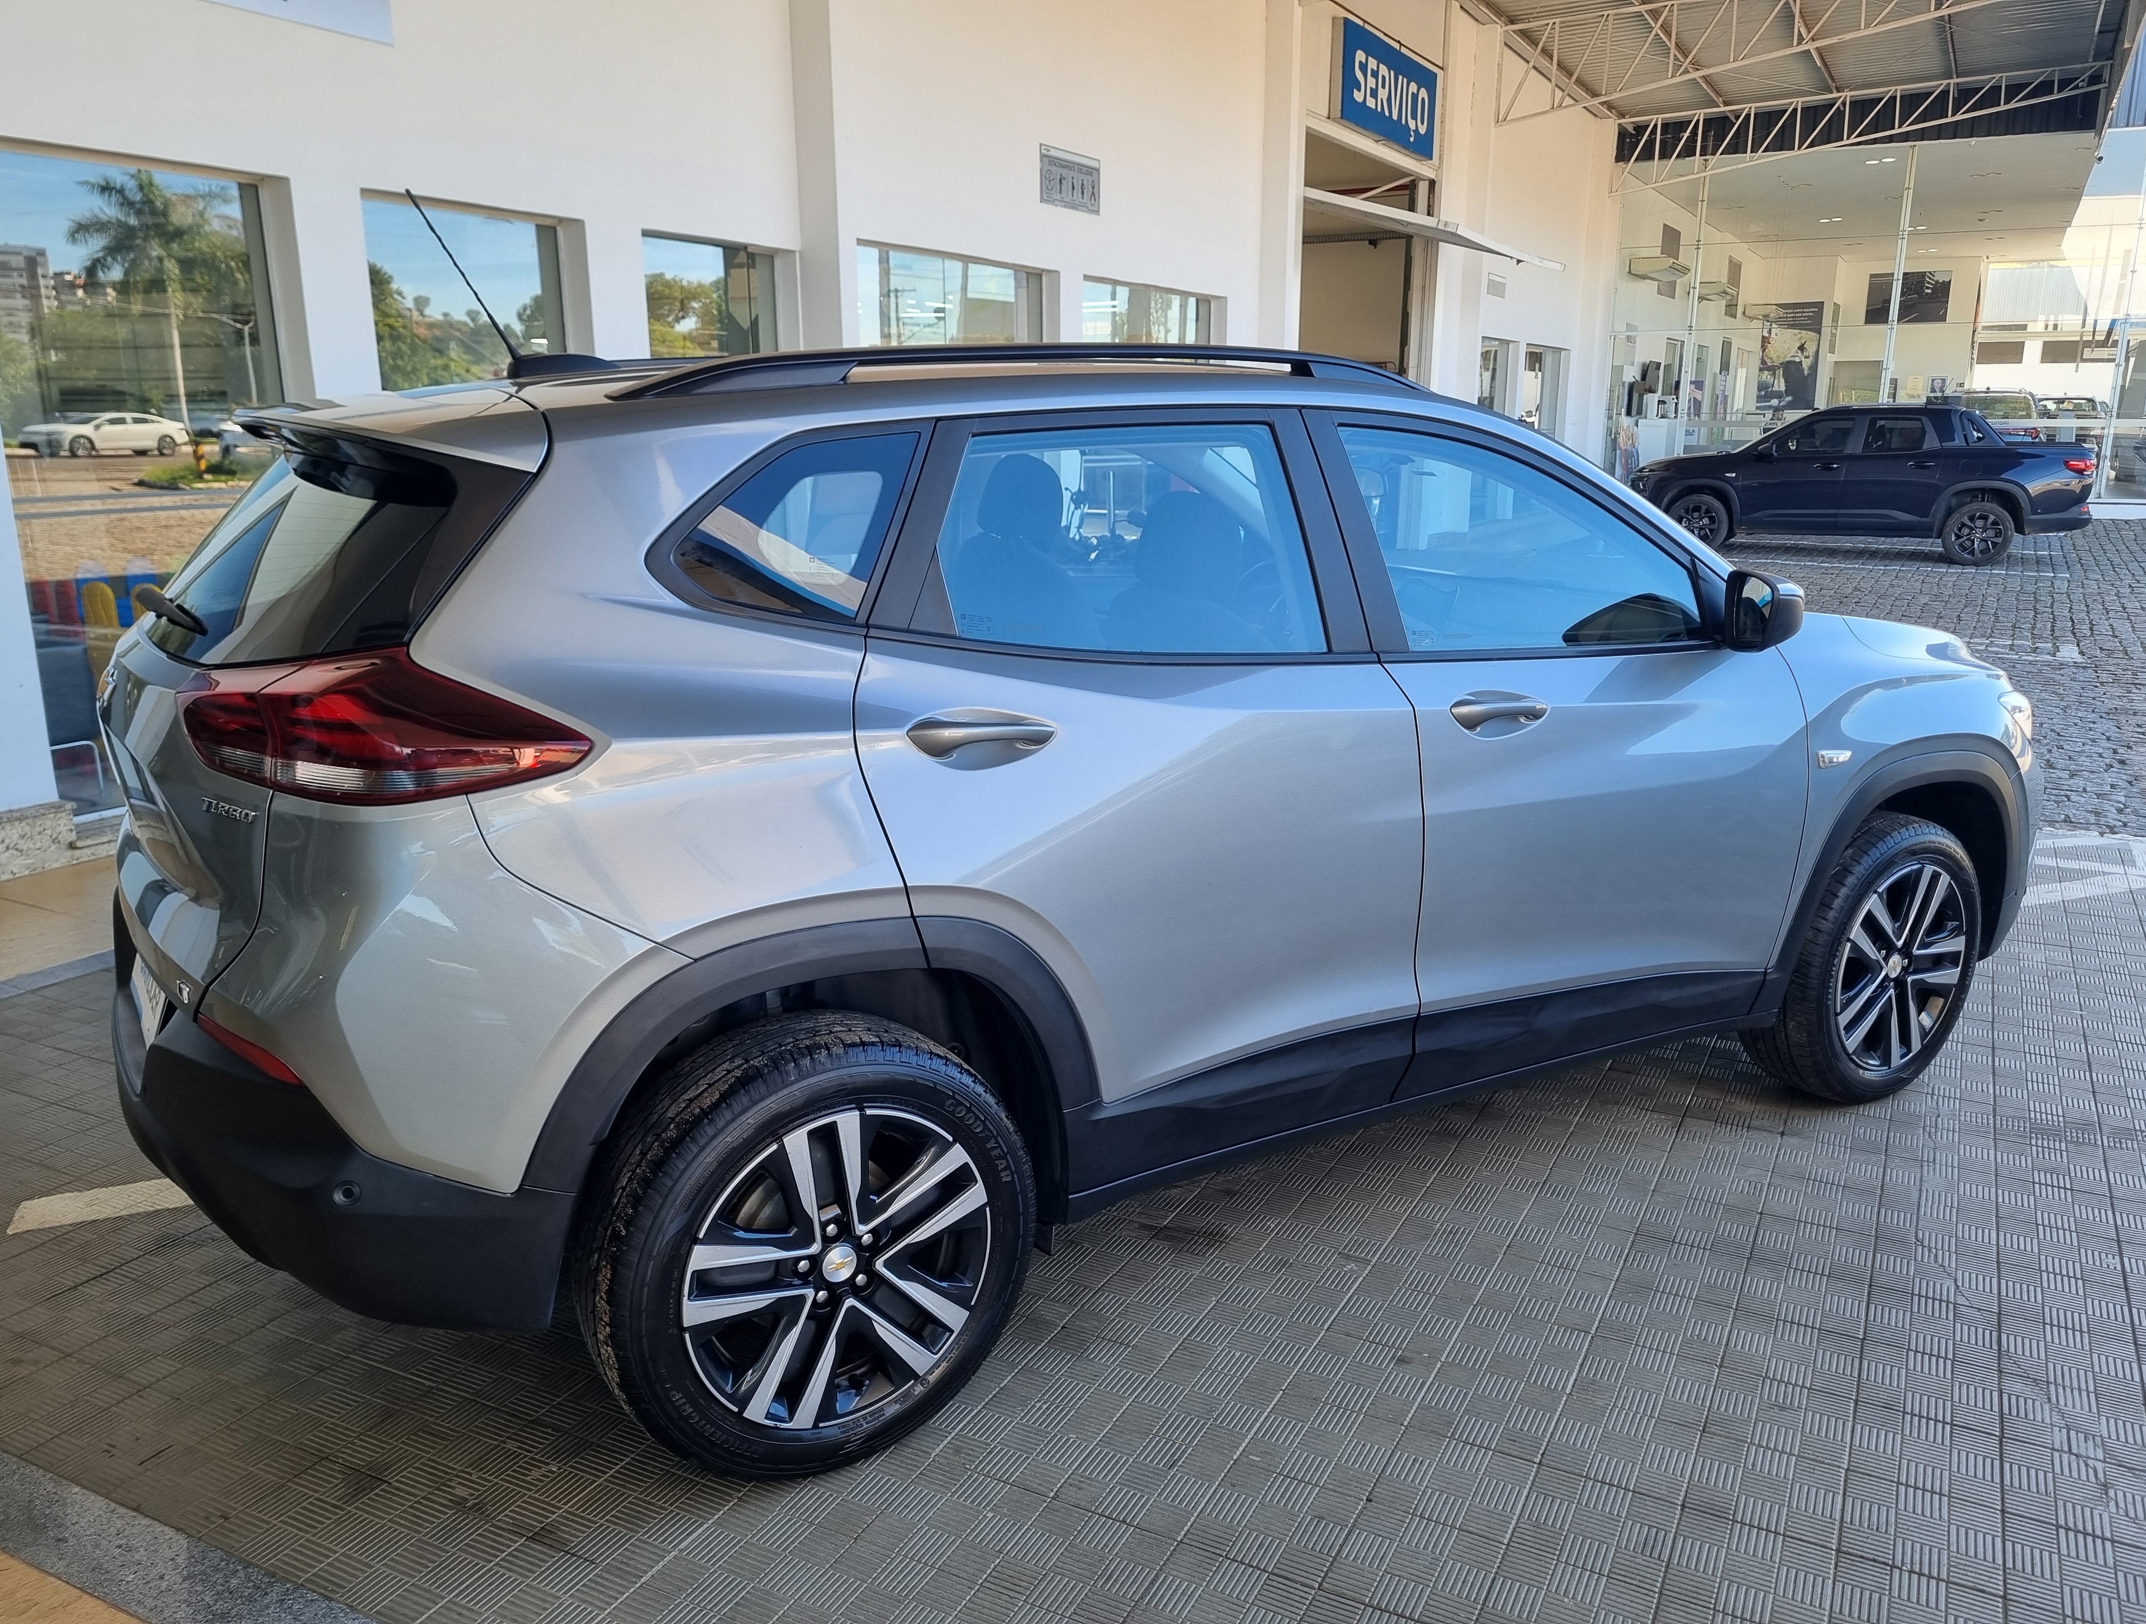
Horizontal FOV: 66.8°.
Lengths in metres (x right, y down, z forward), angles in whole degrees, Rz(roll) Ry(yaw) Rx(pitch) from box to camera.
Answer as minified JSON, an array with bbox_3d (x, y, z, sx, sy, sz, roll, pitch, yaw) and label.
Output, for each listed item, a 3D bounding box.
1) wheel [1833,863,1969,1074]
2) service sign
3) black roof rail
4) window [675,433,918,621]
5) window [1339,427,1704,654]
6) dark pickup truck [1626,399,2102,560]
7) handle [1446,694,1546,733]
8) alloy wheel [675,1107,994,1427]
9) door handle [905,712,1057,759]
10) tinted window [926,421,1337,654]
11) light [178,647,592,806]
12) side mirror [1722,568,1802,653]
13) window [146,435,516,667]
[{"bbox_3d":[1.808,0.335,3.710,0.472,0.472,0.180,-8,15,-31],"label":"wheel"},{"bbox_3d":[3.015,-6.919,15.703,0.140,0.840,2.740,7,15,28],"label":"service sign"},{"bbox_3d":[0.007,-0.699,2.596,1.500,0.088,0.060,-9,16,-31],"label":"black roof rail"},{"bbox_3d":[-0.368,-0.404,2.282,0.405,0.280,0.040,-10,-9,-19],"label":"window"},{"bbox_3d":[0.854,-0.505,3.019,0.825,0.425,0.050,-8,-7,-31],"label":"window"},{"bbox_3d":[8.816,-3.745,18.462,4.720,1.650,1.820,7,15,26],"label":"dark pickup truck"},{"bbox_3d":[0.736,-0.177,2.813,0.235,0.060,0.055,-8,15,-31],"label":"handle"},{"bbox_3d":[-0.369,0.639,2.392,0.468,0.468,0.190,-8,15,-31],"label":"alloy wheel"},{"bbox_3d":[-0.126,-0.109,2.271,0.235,0.065,0.055,-8,15,-31],"label":"door handle"},{"bbox_3d":[0.093,-0.415,2.508,0.700,0.390,0.050,-8,-5,-31],"label":"tinted window"},{"bbox_3d":[-0.867,-0.115,2.049,0.410,0.190,0.370,-8,15,-31],"label":"light"},{"bbox_3d":[1.305,-0.379,3.070,0.120,0.158,0.190,-4,14,-17],"label":"side mirror"},{"bbox_3d":[-1.233,-0.415,2.550,0.155,0.400,1.170,41,-11,-32],"label":"window"}]

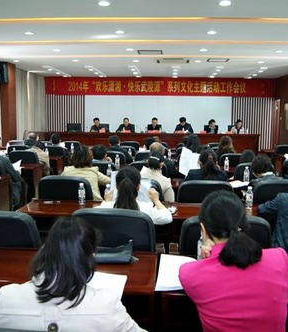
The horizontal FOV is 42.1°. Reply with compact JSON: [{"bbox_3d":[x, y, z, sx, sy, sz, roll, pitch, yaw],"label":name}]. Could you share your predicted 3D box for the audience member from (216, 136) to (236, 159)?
[{"bbox_3d":[1.622,0.063,7.361,0.470,1.250,0.700,1,7,6],"label":"audience member"}]

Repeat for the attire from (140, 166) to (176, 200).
[{"bbox_3d":[0.134,0.291,4.000,0.440,0.550,0.420,1,7,4],"label":"attire"}]

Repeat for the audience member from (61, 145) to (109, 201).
[{"bbox_3d":[-0.591,0.376,3.906,0.500,1.200,0.720,2,7,9],"label":"audience member"}]

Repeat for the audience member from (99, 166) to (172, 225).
[{"bbox_3d":[-0.046,0.571,2.722,0.530,1.140,0.720,1,7,4],"label":"audience member"}]

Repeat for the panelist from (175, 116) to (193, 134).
[{"bbox_3d":[1.243,-0.909,11.620,0.560,1.200,0.680,1,7,4],"label":"panelist"}]

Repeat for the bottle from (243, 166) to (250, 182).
[{"bbox_3d":[1.213,0.103,4.420,0.066,0.190,0.066,1,7,4],"label":"bottle"}]

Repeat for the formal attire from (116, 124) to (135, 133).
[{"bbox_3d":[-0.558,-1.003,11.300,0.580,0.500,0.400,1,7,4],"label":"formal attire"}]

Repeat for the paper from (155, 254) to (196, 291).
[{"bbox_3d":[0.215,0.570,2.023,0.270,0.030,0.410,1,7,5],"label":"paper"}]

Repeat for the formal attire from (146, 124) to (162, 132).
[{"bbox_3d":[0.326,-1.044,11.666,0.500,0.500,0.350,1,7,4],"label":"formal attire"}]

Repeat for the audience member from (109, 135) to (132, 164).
[{"bbox_3d":[-0.471,0.004,7.003,0.500,1.180,0.680,1,7,4],"label":"audience member"}]

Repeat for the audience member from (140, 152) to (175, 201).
[{"bbox_3d":[0.156,0.435,4.505,0.480,1.210,0.720,1,7,6],"label":"audience member"}]

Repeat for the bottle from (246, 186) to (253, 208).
[{"bbox_3d":[1.013,0.299,3.562,0.063,0.207,0.063,0,7,4],"label":"bottle"}]

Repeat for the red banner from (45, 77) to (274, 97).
[{"bbox_3d":[0.476,-2.611,12.300,7.550,0.620,0.050,1,7,4],"label":"red banner"}]

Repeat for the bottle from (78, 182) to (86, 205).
[{"bbox_3d":[-0.618,0.276,3.751,0.063,0.207,0.063,0,7,4],"label":"bottle"}]

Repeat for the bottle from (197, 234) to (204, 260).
[{"bbox_3d":[0.349,0.465,2.200,0.063,0.207,0.063,0,7,4],"label":"bottle"}]

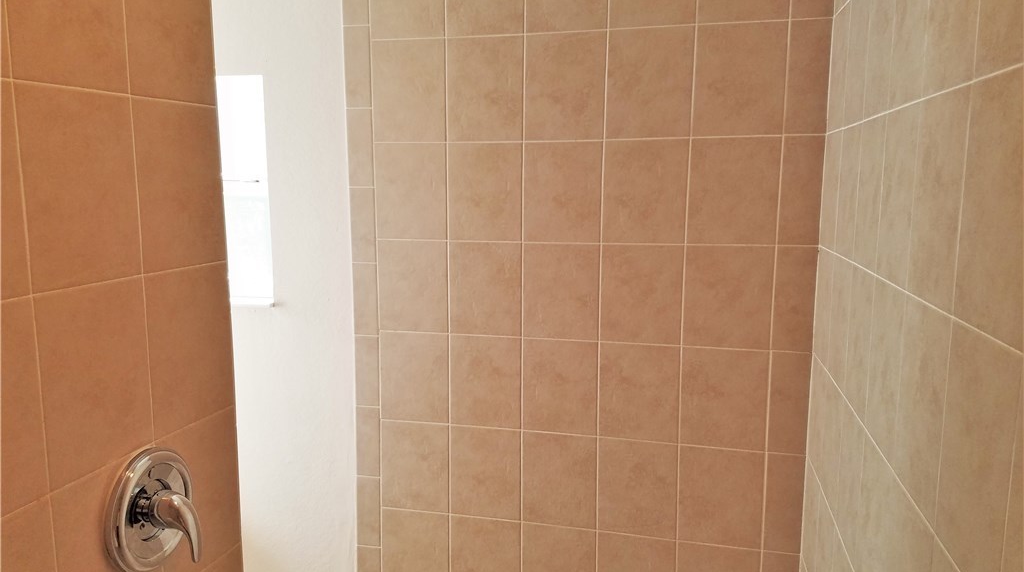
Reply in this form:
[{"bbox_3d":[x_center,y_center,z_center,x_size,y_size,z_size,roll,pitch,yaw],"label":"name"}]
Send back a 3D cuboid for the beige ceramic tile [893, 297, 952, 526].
[{"bbox_3d":[0.514,0.149,0.956,0.010,0.250,0.192,2,8,13],"label":"beige ceramic tile"}]

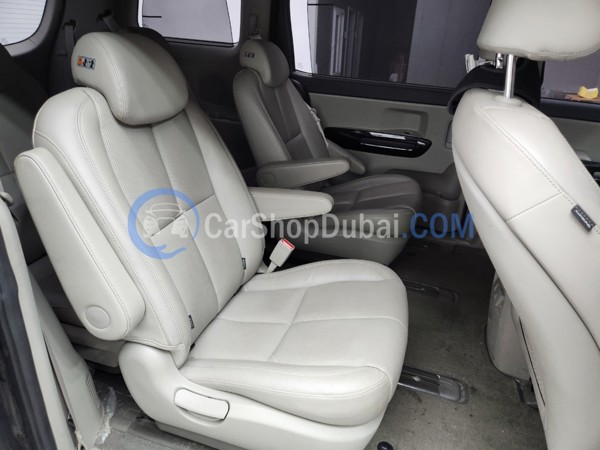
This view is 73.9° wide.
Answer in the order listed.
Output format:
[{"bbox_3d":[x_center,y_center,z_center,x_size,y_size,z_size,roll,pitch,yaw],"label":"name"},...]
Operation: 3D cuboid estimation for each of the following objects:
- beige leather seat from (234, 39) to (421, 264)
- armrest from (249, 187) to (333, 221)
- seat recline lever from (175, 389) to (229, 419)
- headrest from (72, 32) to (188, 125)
[{"bbox_3d":[0.178,-0.329,1.920,0.845,0.994,0.669,9,26,15],"label":"beige leather seat"},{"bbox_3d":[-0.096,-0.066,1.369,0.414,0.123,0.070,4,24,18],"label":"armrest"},{"bbox_3d":[-0.235,0.420,0.929,0.145,0.062,0.035,9,26,15],"label":"seat recline lever"},{"bbox_3d":[-0.397,-0.359,0.980,0.137,0.194,0.268,-6,21,21],"label":"headrest"}]

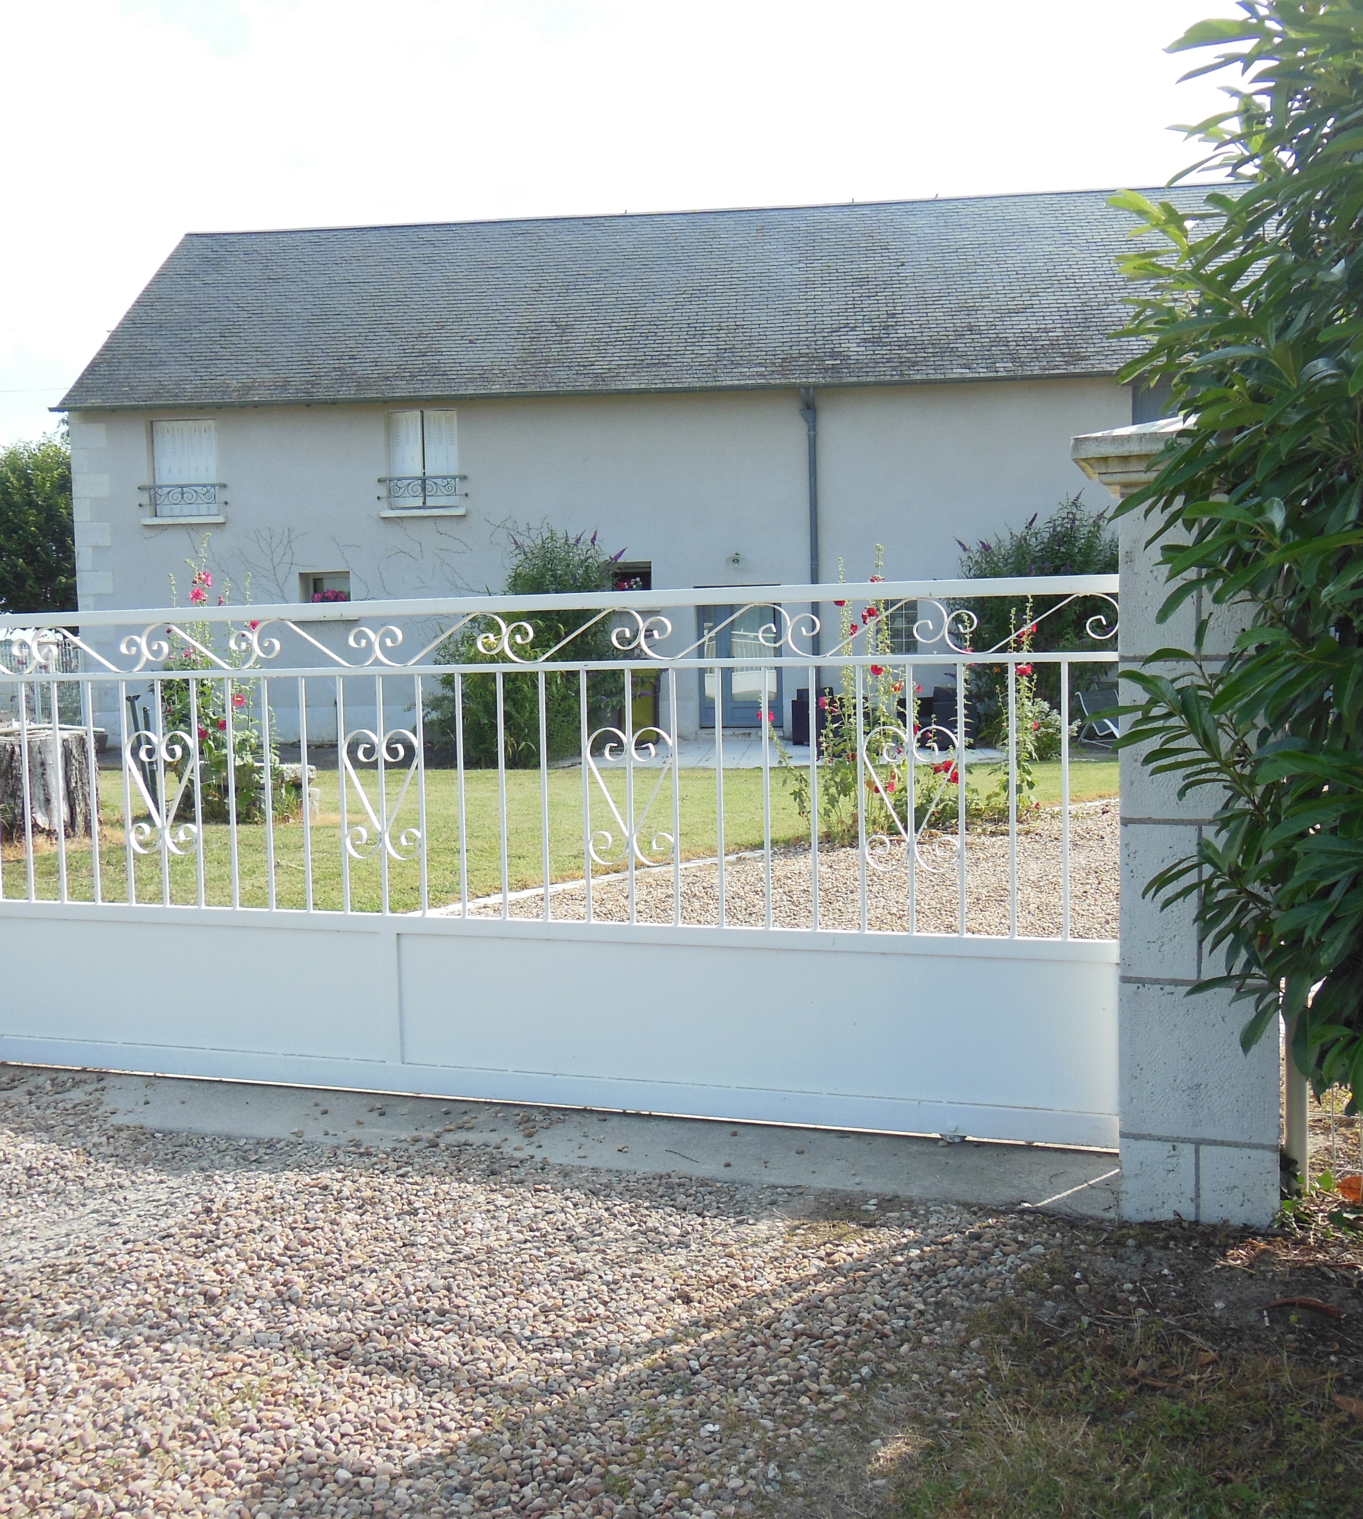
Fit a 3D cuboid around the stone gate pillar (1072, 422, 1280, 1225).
[{"bbox_3d":[1.167,0.126,3.307,0.505,1.796,0.505,0,4,17],"label":"stone gate pillar"}]

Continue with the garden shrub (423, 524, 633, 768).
[{"bbox_3d":[-2.015,-1.542,19.300,2.700,3.050,2.500,-1,4,4],"label":"garden shrub"}]

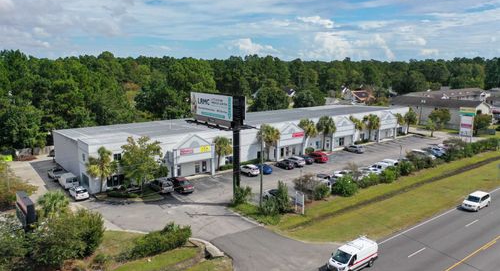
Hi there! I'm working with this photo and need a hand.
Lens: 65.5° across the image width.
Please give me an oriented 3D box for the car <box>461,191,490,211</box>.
[{"bbox_3d":[30.006,8.669,51.895,5.000,1.700,1.930,-7,12,-37],"label":"car"}]

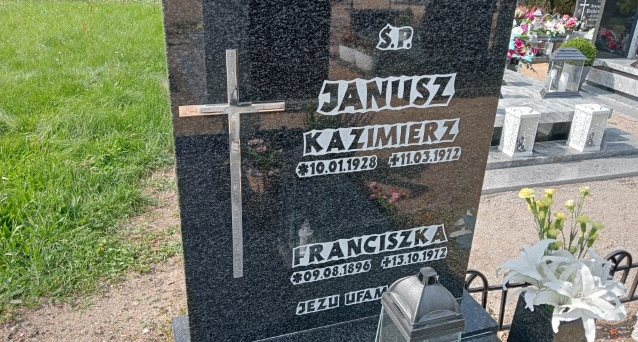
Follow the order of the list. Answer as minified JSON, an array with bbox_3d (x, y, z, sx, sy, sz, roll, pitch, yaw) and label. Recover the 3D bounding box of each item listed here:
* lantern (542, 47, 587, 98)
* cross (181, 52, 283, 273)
[{"bbox_3d":[1.696,-0.688,3.587,0.262,0.340,0.170,2,23,0],"label":"lantern"},{"bbox_3d":[-0.165,0.010,1.040,0.203,0.498,0.013,-6,24,-17],"label":"cross"}]

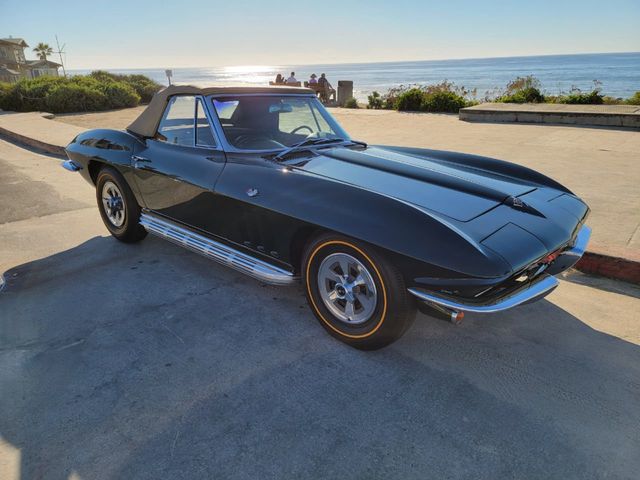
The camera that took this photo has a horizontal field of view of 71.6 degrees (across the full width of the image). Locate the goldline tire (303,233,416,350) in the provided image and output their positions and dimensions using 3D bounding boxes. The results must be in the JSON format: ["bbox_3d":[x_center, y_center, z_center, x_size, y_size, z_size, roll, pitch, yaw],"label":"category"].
[{"bbox_3d":[0.197,0.229,2.389,0.685,0.685,0.200,18,27,39],"label":"goldline tire"}]

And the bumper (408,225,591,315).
[{"bbox_3d":[1.141,0.063,2.472,0.530,0.155,1.670,16,26,37],"label":"bumper"}]

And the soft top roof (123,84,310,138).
[{"bbox_3d":[-0.859,-1.108,3.825,1.220,0.410,1.280,16,26,37],"label":"soft top roof"}]

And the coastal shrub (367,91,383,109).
[{"bbox_3d":[2.015,-5.214,16.361,0.580,0.680,0.551,1,22,7],"label":"coastal shrub"}]

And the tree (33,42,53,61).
[{"bbox_3d":[-49.975,-32.238,80.695,3.100,6.600,3.100,-14,24,-27],"label":"tree"}]

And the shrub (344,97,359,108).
[{"bbox_3d":[1.202,-5.299,16.942,0.520,0.460,0.494,0,22,4],"label":"shrub"}]

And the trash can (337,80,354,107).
[{"bbox_3d":[0.993,-5.724,17.366,0.540,0.950,0.540,-1,22,3],"label":"trash can"}]

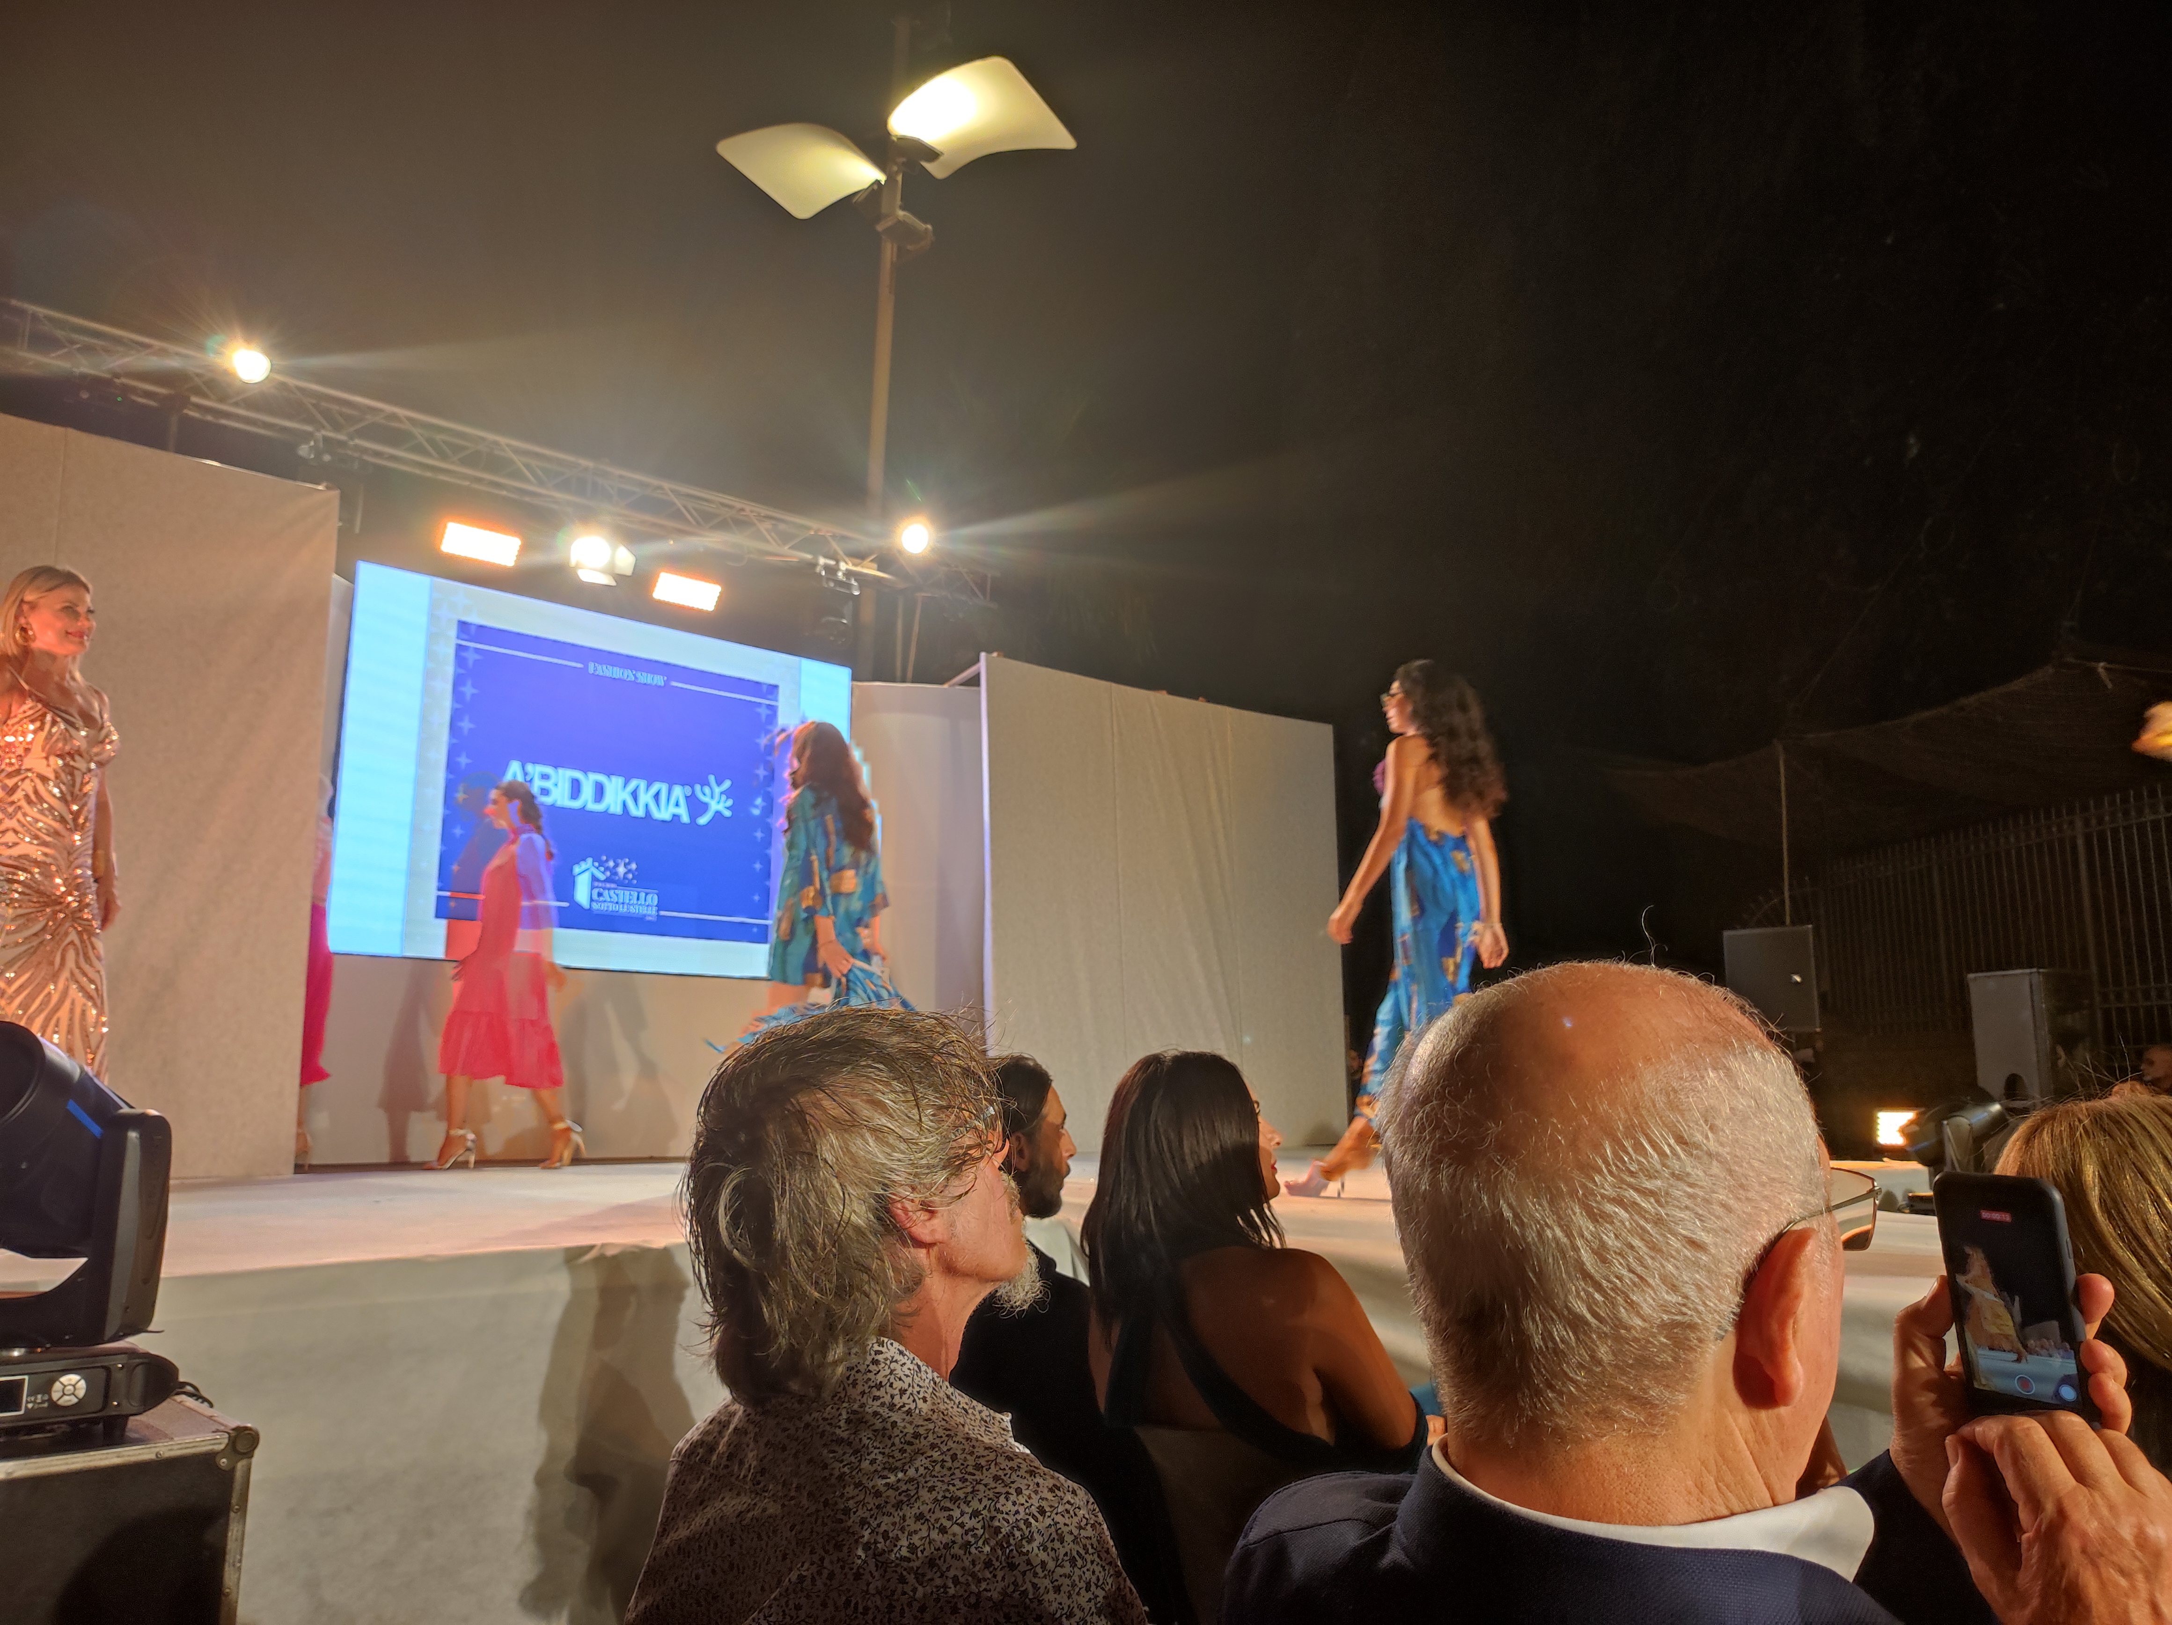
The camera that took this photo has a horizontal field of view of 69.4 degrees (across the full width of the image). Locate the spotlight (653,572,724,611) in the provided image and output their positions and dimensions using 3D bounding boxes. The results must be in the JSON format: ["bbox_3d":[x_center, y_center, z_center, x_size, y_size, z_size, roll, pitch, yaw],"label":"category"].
[{"bbox_3d":[-2.184,-1.211,8.507,0.360,0.180,0.150,8,17,-40],"label":"spotlight"}]

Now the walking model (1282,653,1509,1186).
[{"bbox_3d":[1.046,0.361,5.090,0.500,1.740,0.720,8,-13,-42],"label":"walking model"}]

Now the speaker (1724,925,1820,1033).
[{"bbox_3d":[4.156,1.014,9.427,0.460,0.630,0.400,-6,-11,31],"label":"speaker"}]

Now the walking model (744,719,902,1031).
[{"bbox_3d":[-1.001,0.514,5.949,0.580,1.760,0.500,-9,-13,42],"label":"walking model"}]

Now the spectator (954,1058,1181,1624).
[{"bbox_3d":[0.078,1.050,2.613,0.780,1.300,0.520,7,-12,-38],"label":"spectator"}]

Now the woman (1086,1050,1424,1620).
[{"bbox_3d":[0.286,0.991,2.278,0.500,1.300,0.780,-9,-13,42],"label":"woman"}]

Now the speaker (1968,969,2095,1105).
[{"bbox_3d":[4.624,1.113,7.666,0.370,0.650,0.390,3,-10,-20],"label":"speaker"}]

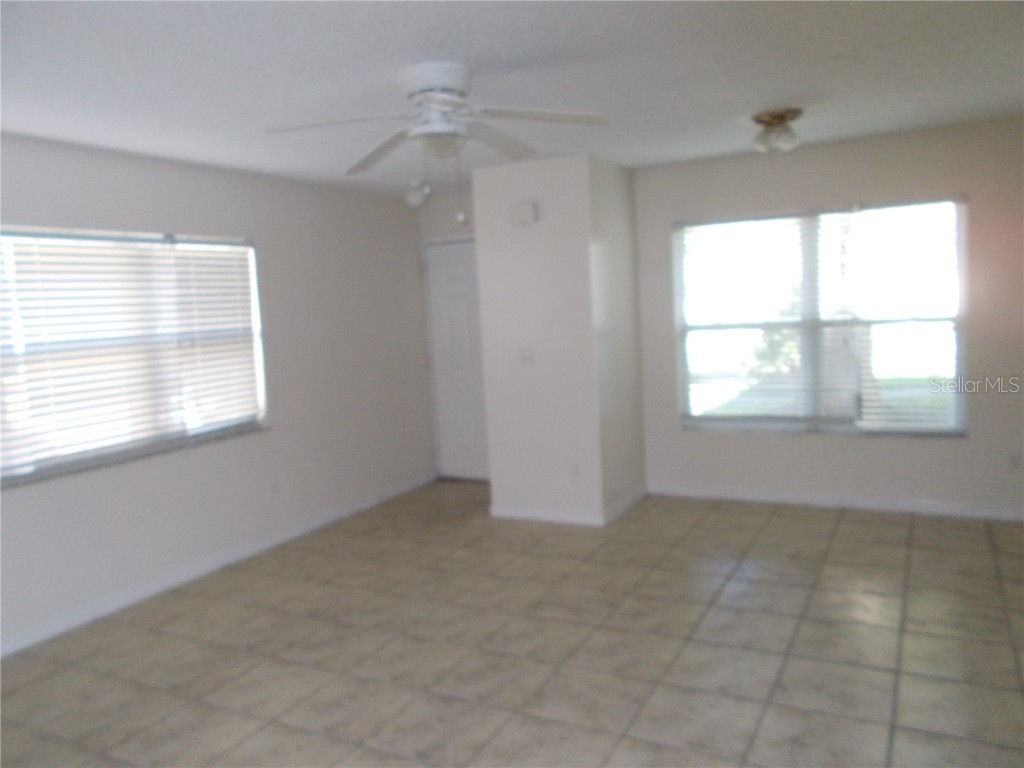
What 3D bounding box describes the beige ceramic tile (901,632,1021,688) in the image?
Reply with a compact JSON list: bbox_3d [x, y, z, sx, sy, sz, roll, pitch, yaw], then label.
[{"bbox_3d":[1.742,1.076,3.002,0.400,0.010,0.400,0,6,29],"label":"beige ceramic tile"}]

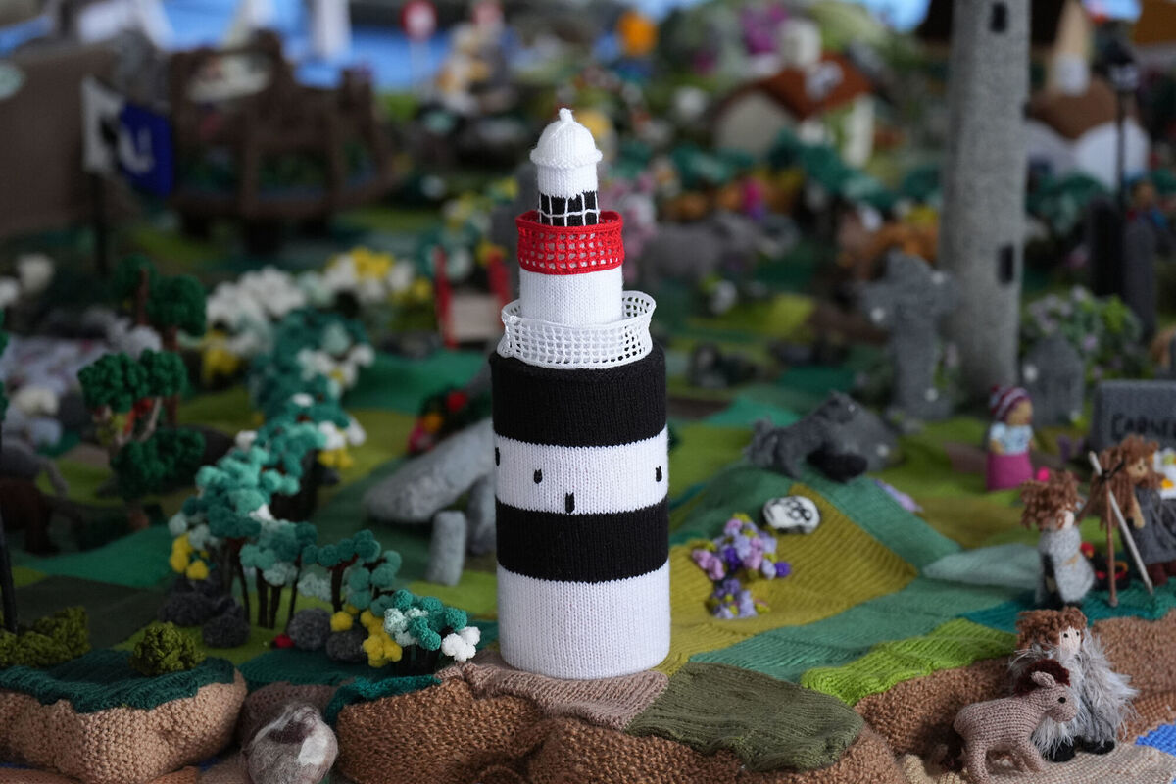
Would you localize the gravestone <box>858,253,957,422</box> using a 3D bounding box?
[{"bbox_3d":[0.277,-0.047,3.036,0.078,0.148,0.032,-2,14,-10],"label":"gravestone"}]

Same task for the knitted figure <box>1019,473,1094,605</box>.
[{"bbox_3d":[0.338,0.106,2.516,0.048,0.093,0.055,4,14,15],"label":"knitted figure"}]

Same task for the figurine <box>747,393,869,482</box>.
[{"bbox_3d":[0.173,0.036,2.740,0.090,0.066,0.042,2,14,10],"label":"figurine"}]

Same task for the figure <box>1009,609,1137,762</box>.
[{"bbox_3d":[0.334,0.202,2.407,0.080,0.098,0.062,-8,15,-29],"label":"figure"}]

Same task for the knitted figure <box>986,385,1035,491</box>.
[{"bbox_3d":[0.342,0.037,2.825,0.036,0.084,0.039,11,17,39],"label":"knitted figure"}]

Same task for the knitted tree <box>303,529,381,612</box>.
[{"bbox_3d":[-0.174,0.131,2.478,0.051,0.063,0.045,0,13,0],"label":"knitted tree"}]

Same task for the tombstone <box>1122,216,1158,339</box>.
[{"bbox_3d":[0.527,-0.106,3.336,0.034,0.123,0.022,-2,14,-10],"label":"tombstone"}]

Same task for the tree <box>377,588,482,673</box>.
[{"bbox_3d":[-0.107,0.162,2.378,0.065,0.050,0.055,0,13,0],"label":"tree"}]

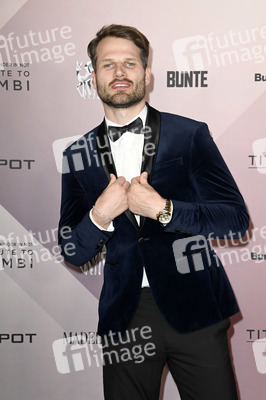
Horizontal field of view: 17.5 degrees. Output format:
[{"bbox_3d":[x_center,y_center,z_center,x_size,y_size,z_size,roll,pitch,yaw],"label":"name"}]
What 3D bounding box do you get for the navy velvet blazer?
[{"bbox_3d":[0.060,0.063,2.660,0.570,0.710,0.360,-4,7,20],"label":"navy velvet blazer"}]

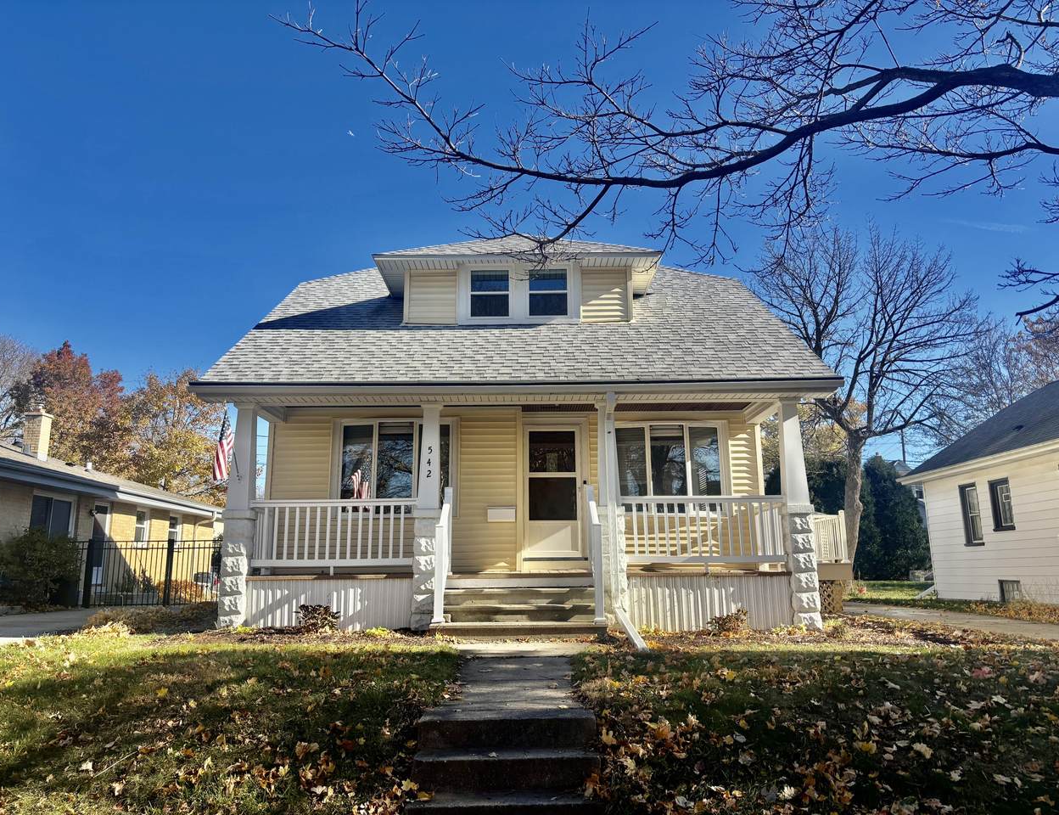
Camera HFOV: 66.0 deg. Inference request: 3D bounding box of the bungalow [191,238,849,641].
[{"bbox_3d":[-0.129,0.260,15.974,8.400,7.200,11.600,-1,-12,0],"label":"bungalow"}]

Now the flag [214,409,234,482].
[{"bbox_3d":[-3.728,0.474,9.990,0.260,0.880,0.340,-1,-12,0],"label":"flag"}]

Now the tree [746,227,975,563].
[{"bbox_3d":[10.774,0.010,25.422,7.200,11.300,7.000,-1,-12,0],"label":"tree"}]

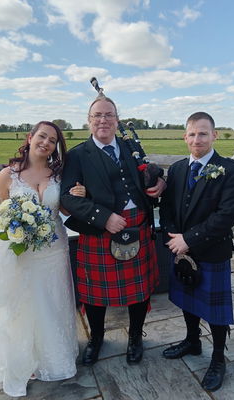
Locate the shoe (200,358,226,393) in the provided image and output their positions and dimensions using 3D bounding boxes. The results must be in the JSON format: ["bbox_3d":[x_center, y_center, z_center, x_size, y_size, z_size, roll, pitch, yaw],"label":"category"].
[{"bbox_3d":[0.645,1.132,2.076,0.110,0.110,0.285,6,14,26],"label":"shoe"}]

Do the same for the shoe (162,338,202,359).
[{"bbox_3d":[0.480,1.085,2.281,0.285,0.115,0.105,-2,12,-10],"label":"shoe"}]

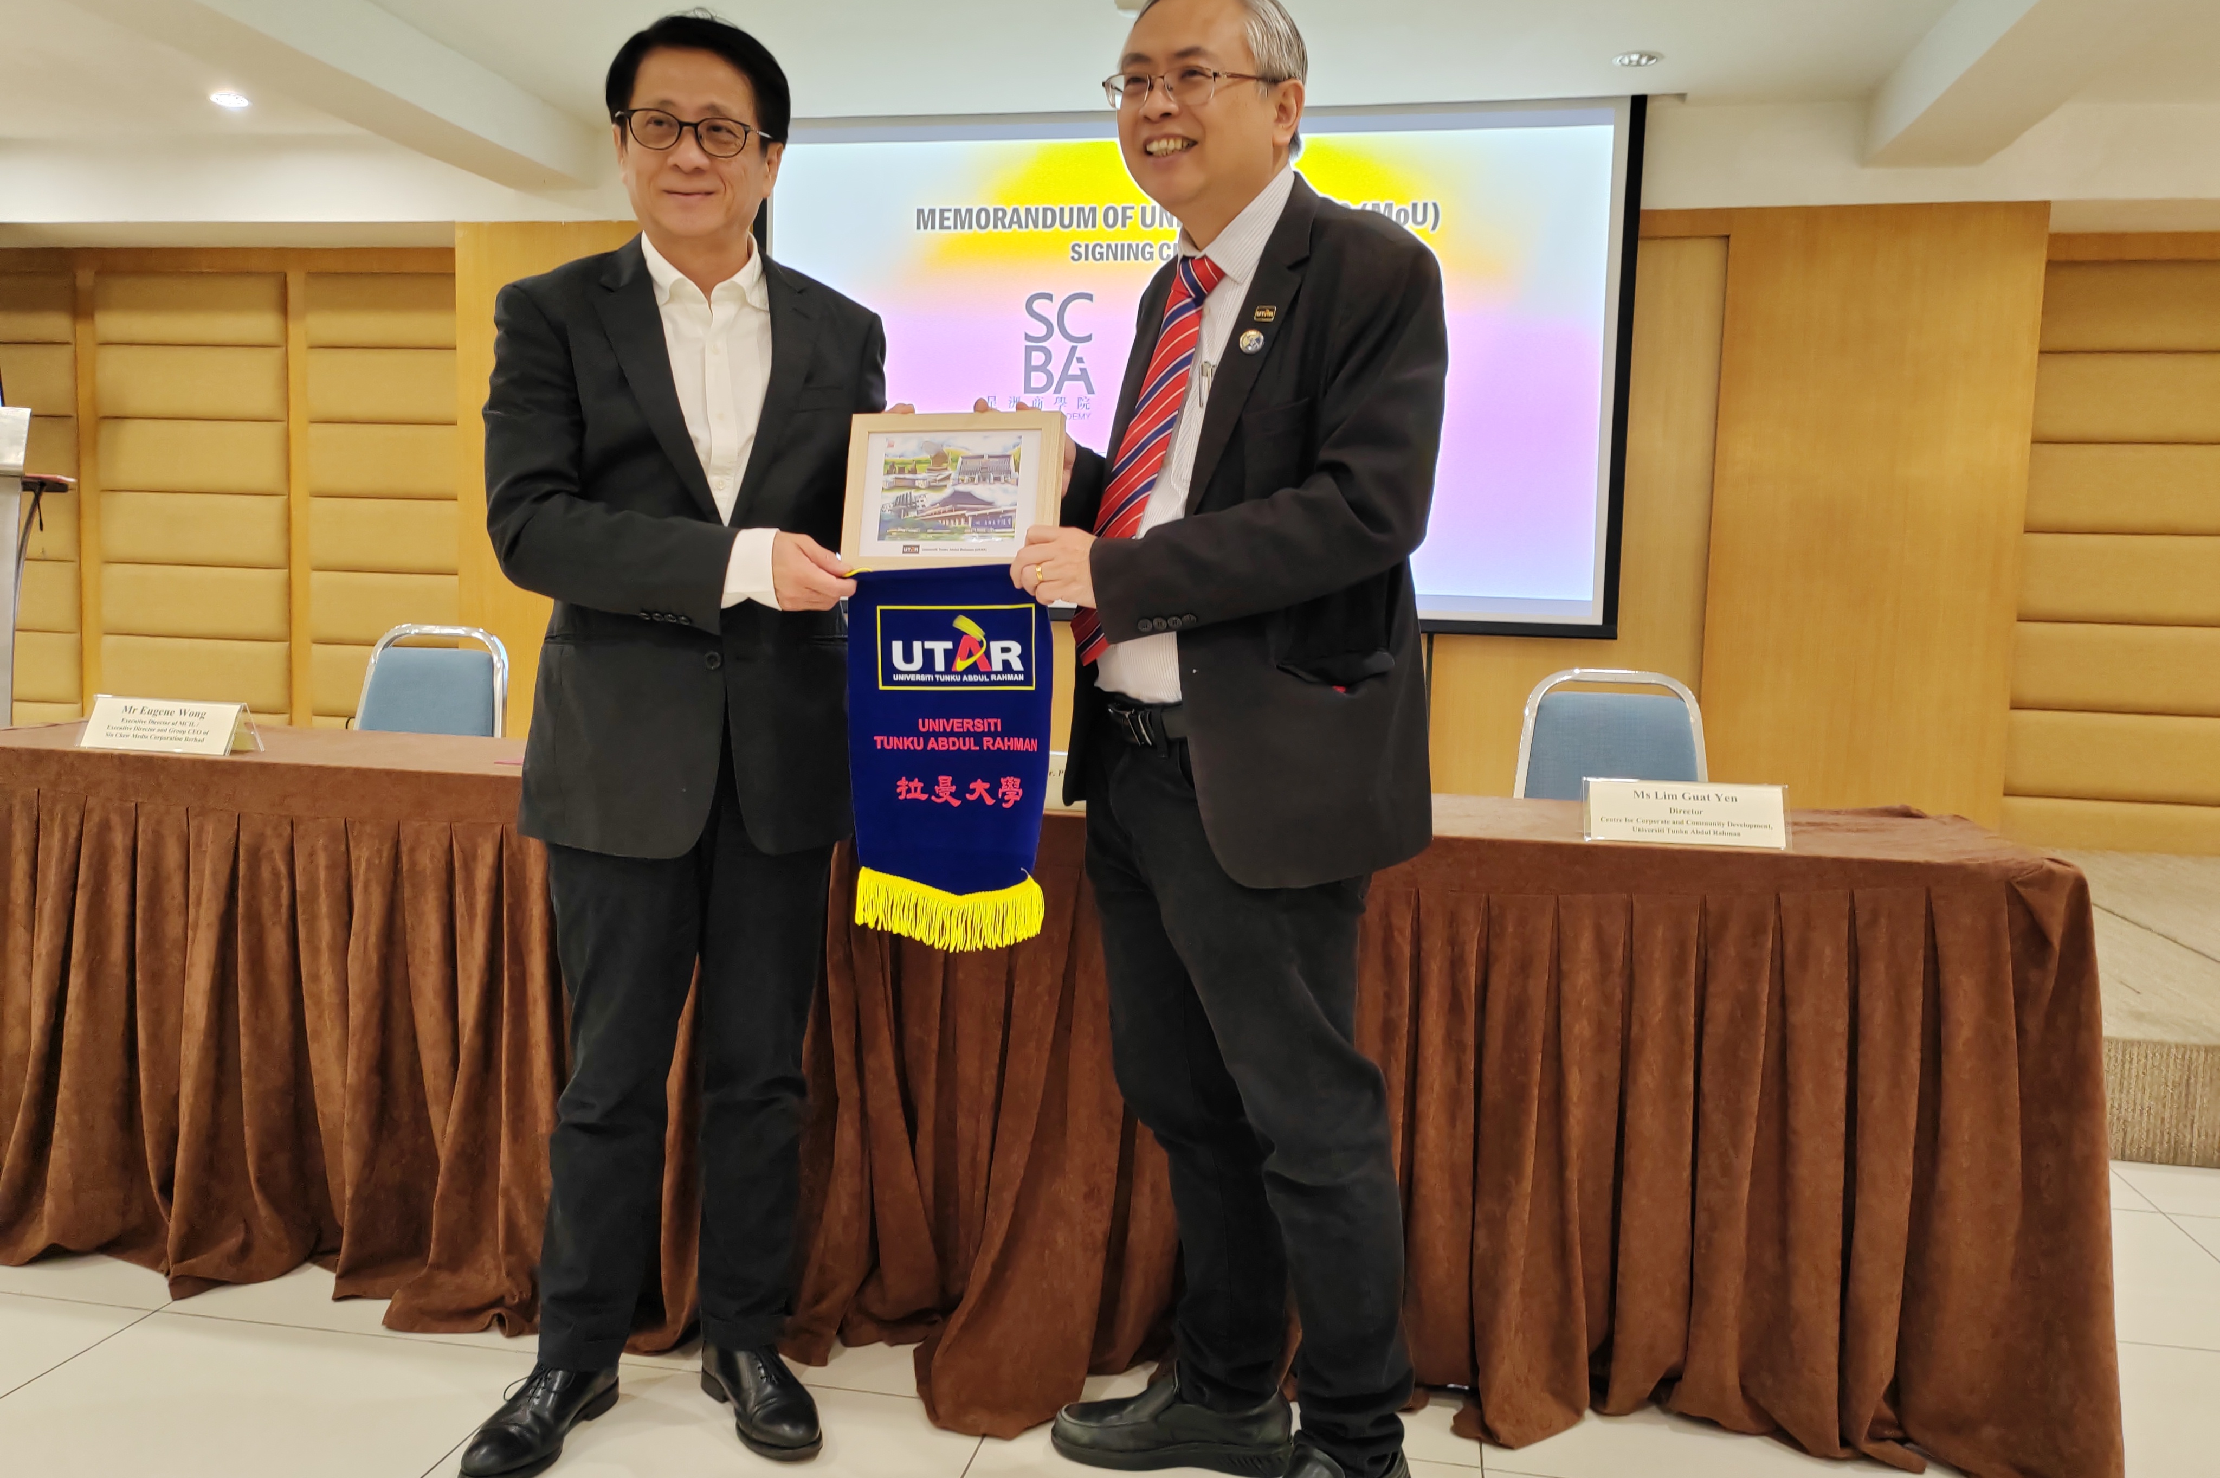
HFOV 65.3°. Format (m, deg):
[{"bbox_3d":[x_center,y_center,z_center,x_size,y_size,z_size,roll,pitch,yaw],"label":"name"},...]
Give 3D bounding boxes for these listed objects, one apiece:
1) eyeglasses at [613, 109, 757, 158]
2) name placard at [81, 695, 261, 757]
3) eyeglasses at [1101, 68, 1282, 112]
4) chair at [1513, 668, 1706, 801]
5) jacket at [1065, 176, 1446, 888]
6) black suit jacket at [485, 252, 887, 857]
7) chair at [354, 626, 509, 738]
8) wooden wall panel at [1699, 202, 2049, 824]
[{"bbox_3d":[-0.450,-0.652,1.873,0.140,0.043,0.140,8,15,-6],"label":"eyeglasses"},{"bbox_3d":[-1.421,-0.021,2.614,0.250,0.077,0.075,3,5,15],"label":"name placard"},{"bbox_3d":[0.090,-0.678,1.836,0.140,0.040,0.140,11,15,37],"label":"eyeglasses"},{"bbox_3d":[0.889,0.346,3.058,0.450,0.900,0.560,3,5,10],"label":"chair"},{"bbox_3d":[0.139,-0.217,1.834,0.380,0.730,0.480,-2,6,-34],"label":"jacket"},{"bbox_3d":[-0.493,-0.222,1.963,0.460,0.710,0.340,0,5,-17],"label":"black suit jacket"},{"bbox_3d":[-1.513,0.235,3.501,0.450,0.900,0.560,3,5,10],"label":"chair"},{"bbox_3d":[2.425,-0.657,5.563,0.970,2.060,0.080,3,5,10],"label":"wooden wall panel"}]

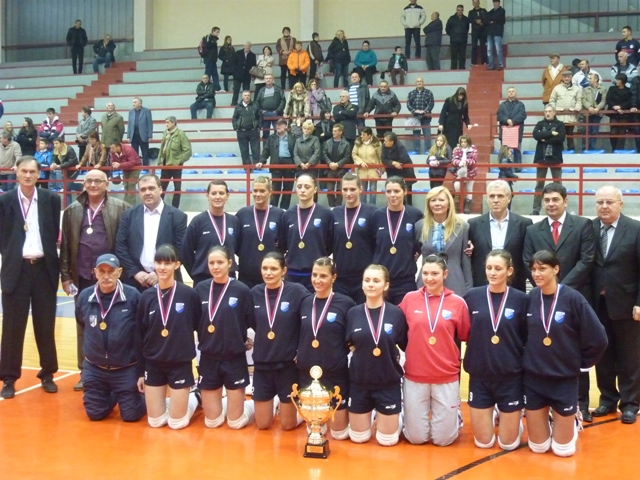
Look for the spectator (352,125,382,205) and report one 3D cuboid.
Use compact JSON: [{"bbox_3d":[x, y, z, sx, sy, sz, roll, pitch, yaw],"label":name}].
[{"bbox_3d":[0.841,-1.257,15.107,0.500,1.580,0.380,1,4,14],"label":"spectator"}]

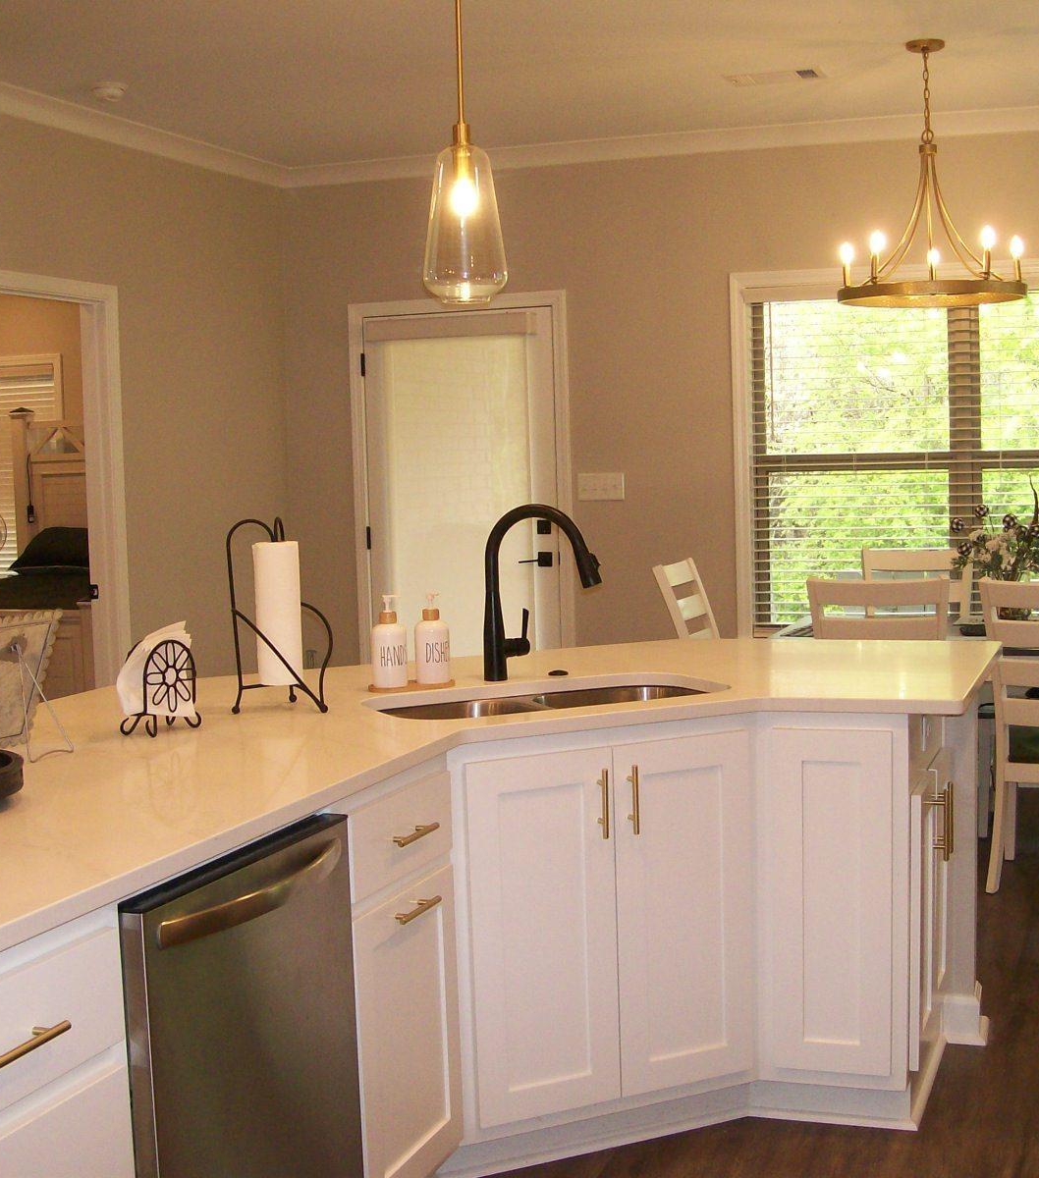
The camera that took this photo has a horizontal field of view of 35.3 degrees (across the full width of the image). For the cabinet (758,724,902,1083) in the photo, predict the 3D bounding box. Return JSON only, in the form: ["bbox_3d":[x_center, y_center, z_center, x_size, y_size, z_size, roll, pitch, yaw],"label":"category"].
[{"bbox_3d":[0.731,0.620,3.609,0.315,0.770,0.580,0,6,19],"label":"cabinet"}]

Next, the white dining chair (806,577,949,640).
[{"bbox_3d":[1.207,0.440,5.280,0.460,1.000,0.610,0,5,20],"label":"white dining chair"}]

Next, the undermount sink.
[{"bbox_3d":[0.071,0.329,3.377,0.770,0.200,0.410,-4,5,-24],"label":"undermount sink"}]

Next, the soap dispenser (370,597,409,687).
[{"bbox_3d":[-0.278,0.114,3.481,0.075,0.193,0.078,-2,5,0],"label":"soap dispenser"}]

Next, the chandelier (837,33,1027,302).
[{"bbox_3d":[1.322,-1.342,5.260,0.610,0.870,0.610,0,5,20],"label":"chandelier"}]

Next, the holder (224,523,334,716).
[{"bbox_3d":[-0.494,0.046,3.402,0.220,0.394,0.170,-2,5,0],"label":"holder"}]

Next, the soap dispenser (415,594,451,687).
[{"bbox_3d":[-0.188,0.108,3.520,0.075,0.193,0.078,-2,5,0],"label":"soap dispenser"}]

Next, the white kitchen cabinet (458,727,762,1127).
[{"bbox_3d":[0.067,0.653,3.509,0.660,0.750,0.580,-4,6,-24],"label":"white kitchen cabinet"}]

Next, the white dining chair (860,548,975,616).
[{"bbox_3d":[1.496,0.350,6.247,0.460,0.980,0.540,0,6,19],"label":"white dining chair"}]

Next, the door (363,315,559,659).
[{"bbox_3d":[-0.250,-0.217,7.406,0.910,2.040,0.050,0,5,20],"label":"door"}]

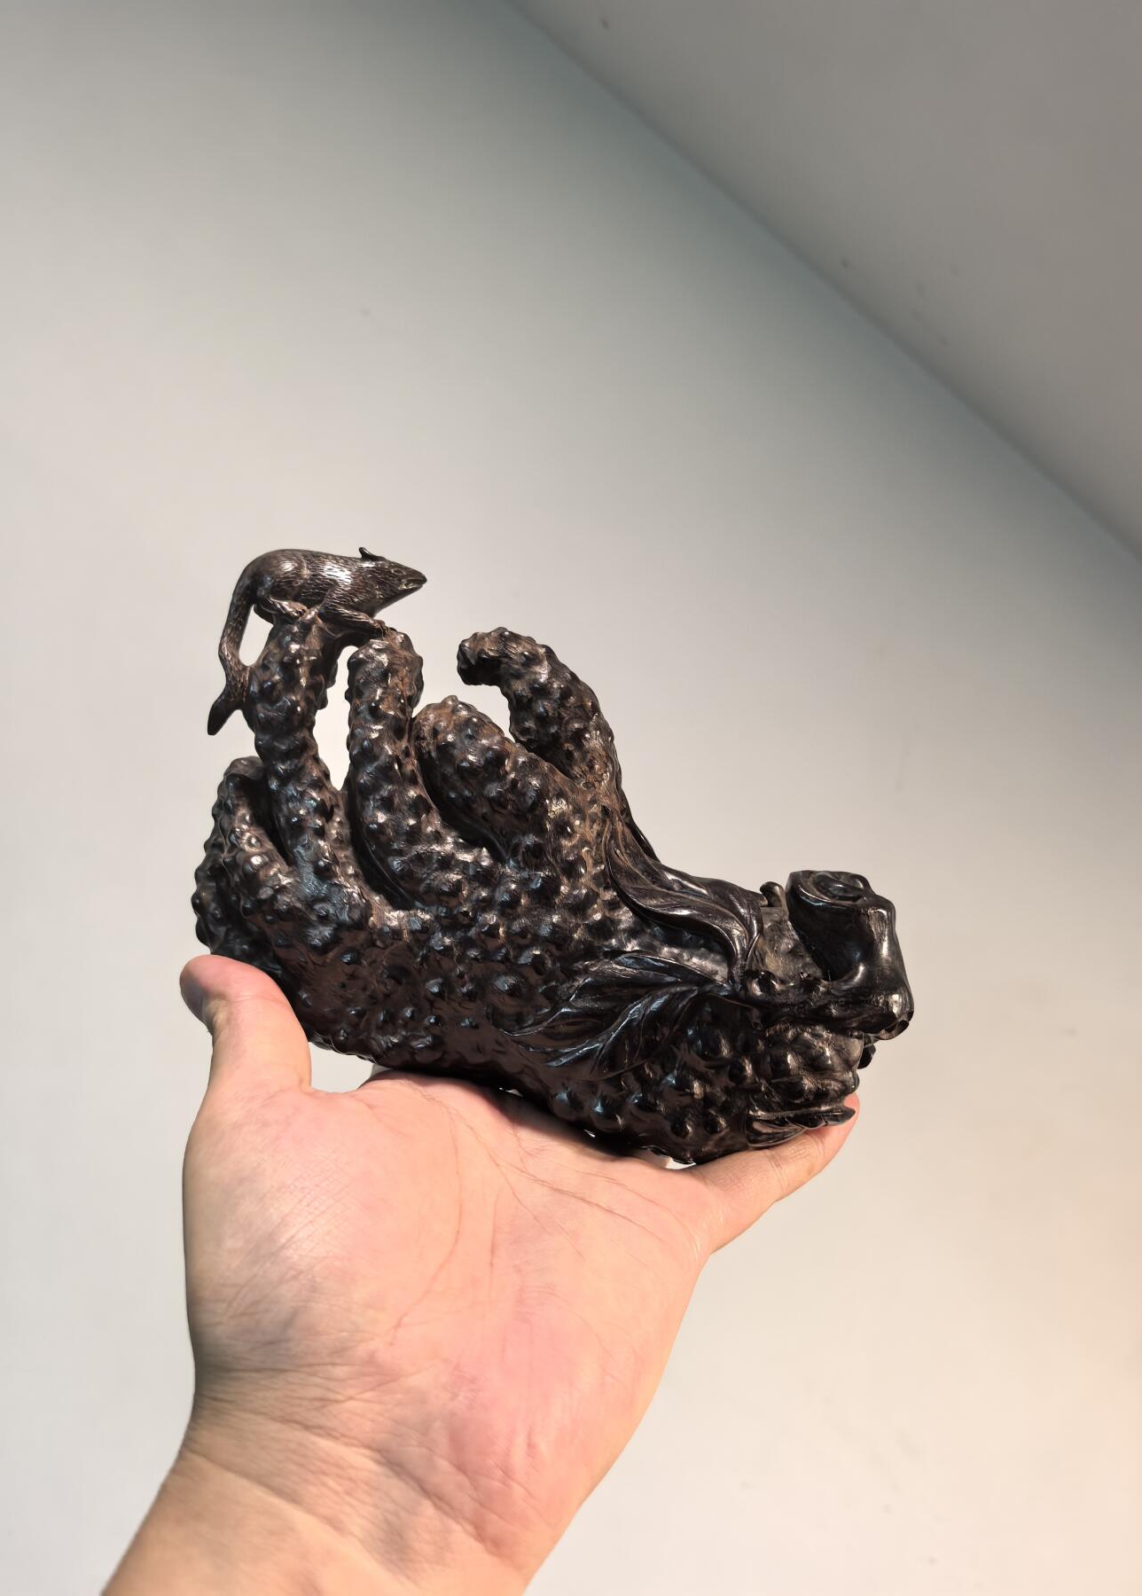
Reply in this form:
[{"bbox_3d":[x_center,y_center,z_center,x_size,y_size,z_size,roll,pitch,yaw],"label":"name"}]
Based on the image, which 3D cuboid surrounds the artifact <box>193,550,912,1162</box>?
[{"bbox_3d":[0.001,0.017,0.325,0.188,0.140,0.100,12,3,7],"label":"artifact"}]

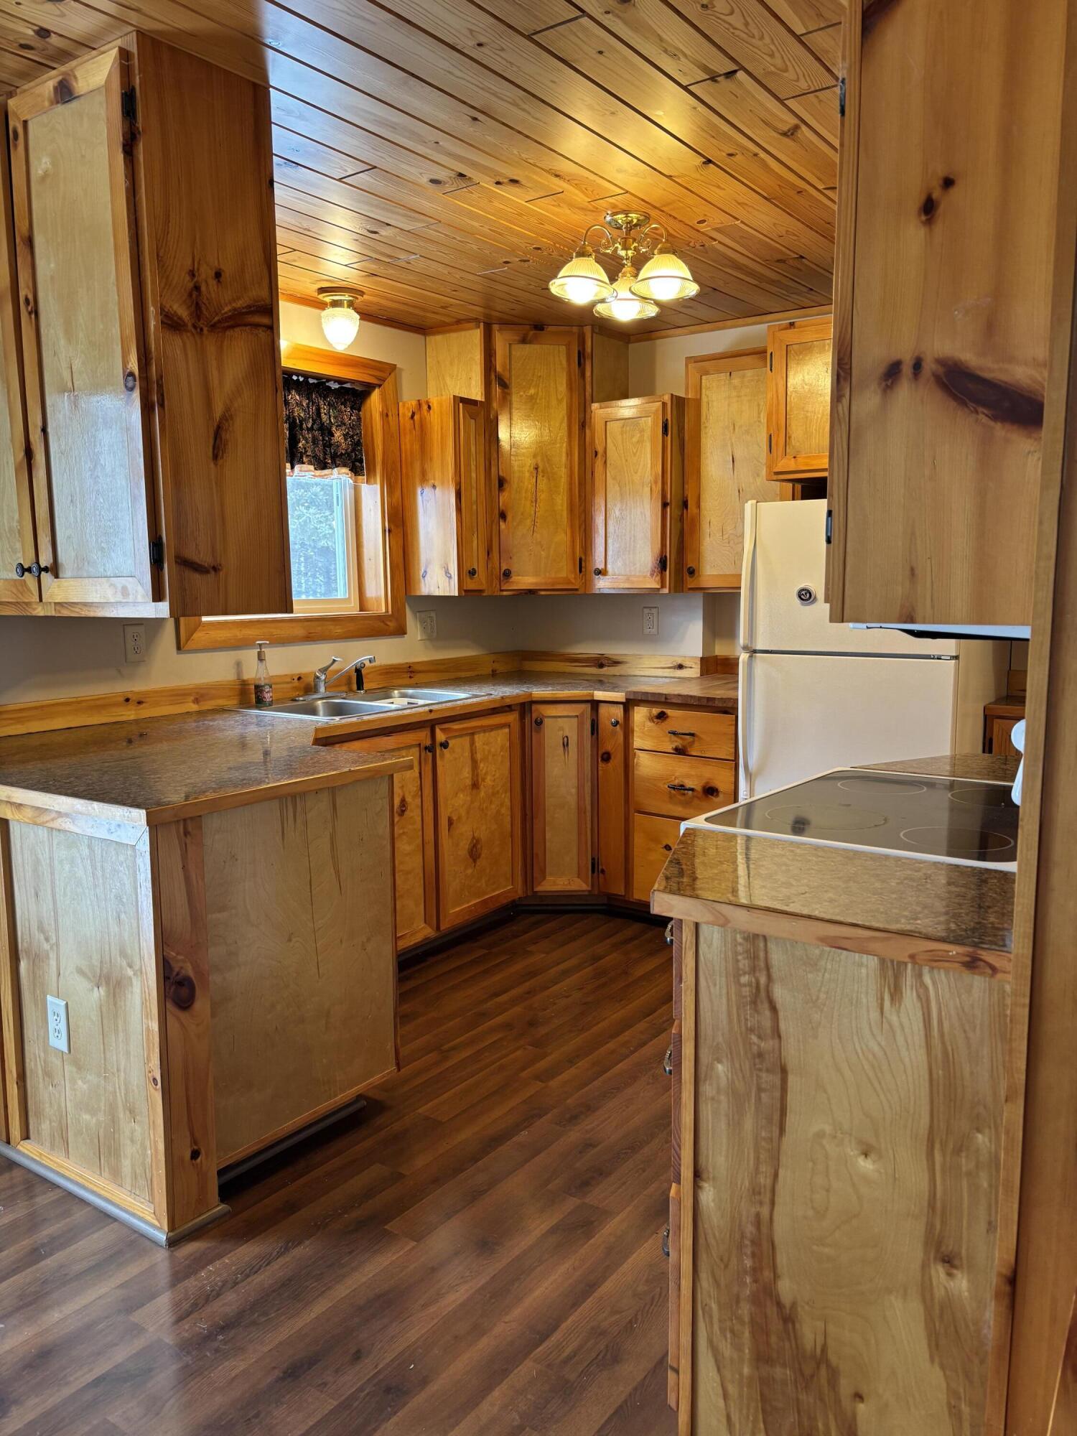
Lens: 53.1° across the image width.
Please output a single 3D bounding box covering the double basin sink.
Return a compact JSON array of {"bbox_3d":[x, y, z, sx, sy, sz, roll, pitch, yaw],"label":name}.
[{"bbox_3d":[-0.620,0.021,3.896,0.560,0.180,0.840,5,9,36],"label":"double basin sink"}]

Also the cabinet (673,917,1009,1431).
[{"bbox_3d":[0.541,0.720,1.563,0.600,0.884,0.345,5,9,36],"label":"cabinet"}]

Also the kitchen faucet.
[{"bbox_3d":[-0.722,-0.158,3.959,0.250,0.155,0.070,3,8,24],"label":"kitchen faucet"}]

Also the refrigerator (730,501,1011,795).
[{"bbox_3d":[1.192,0.054,3.826,0.714,1.605,0.730,5,9,36],"label":"refrigerator"}]

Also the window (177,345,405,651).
[{"bbox_3d":[-0.914,-0.817,3.969,0.130,1.069,1.105,5,9,35],"label":"window"}]

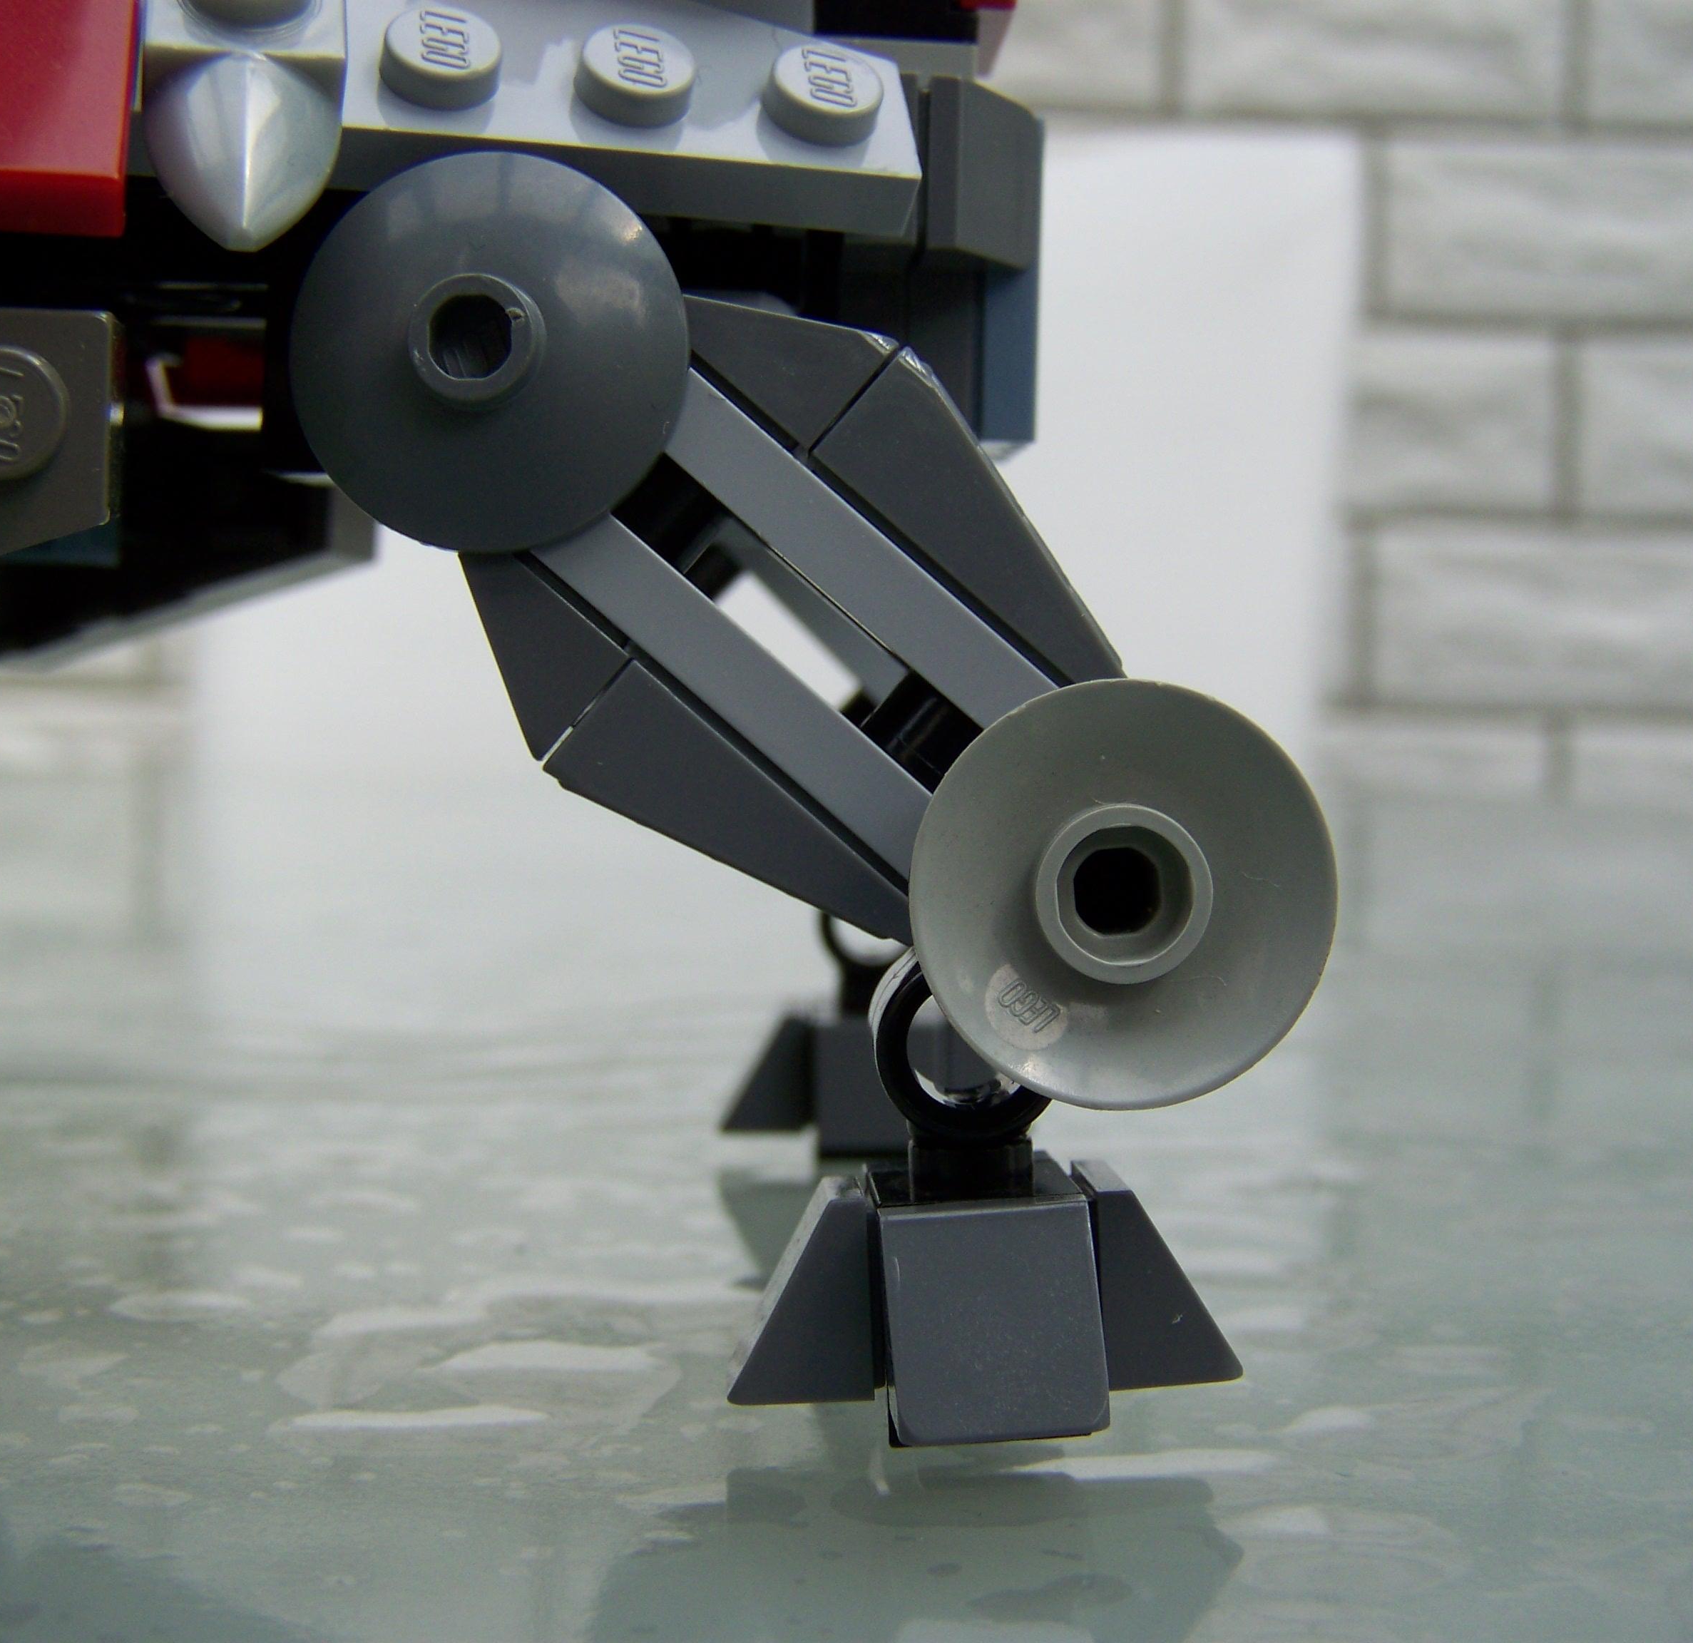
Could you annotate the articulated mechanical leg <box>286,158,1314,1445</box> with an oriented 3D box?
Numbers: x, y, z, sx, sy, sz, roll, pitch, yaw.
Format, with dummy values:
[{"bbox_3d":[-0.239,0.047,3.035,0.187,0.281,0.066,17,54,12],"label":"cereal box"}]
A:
[{"bbox_3d":[-0.002,-0.002,0.101,0.041,0.049,0.024,1,3,0],"label":"articulated mechanical leg"}]

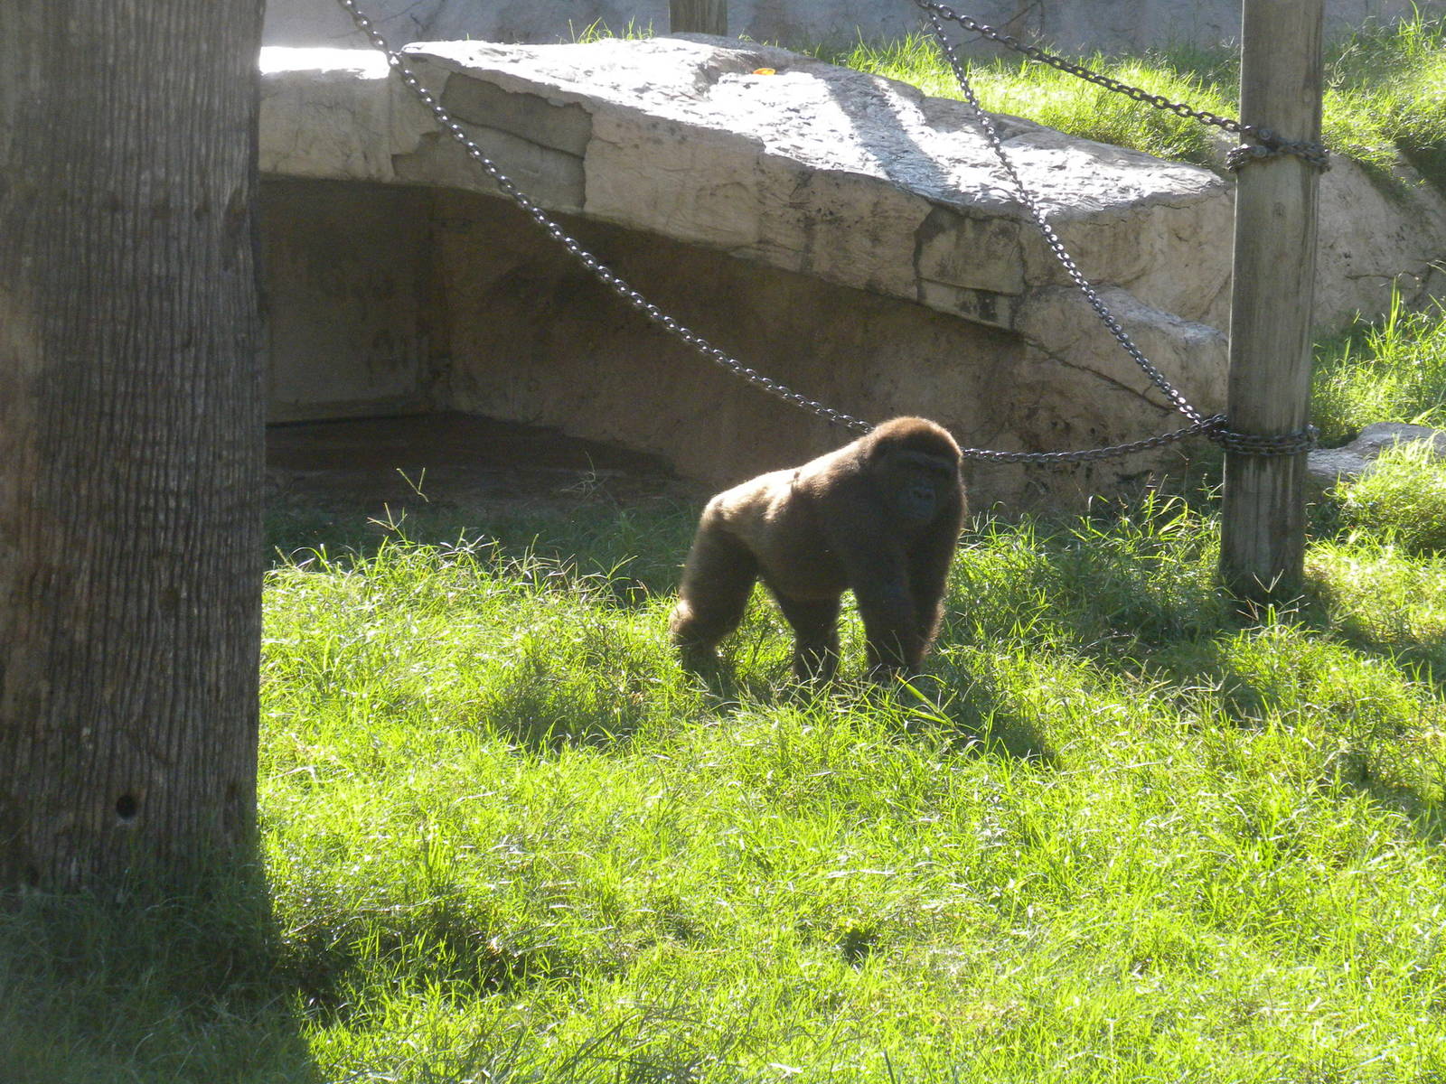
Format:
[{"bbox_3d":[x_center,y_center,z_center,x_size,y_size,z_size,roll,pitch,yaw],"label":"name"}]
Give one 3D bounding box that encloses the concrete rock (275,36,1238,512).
[{"bbox_3d":[0.030,-1.360,23.800,4.700,2.000,2.800,1,10,0],"label":"concrete rock"}]

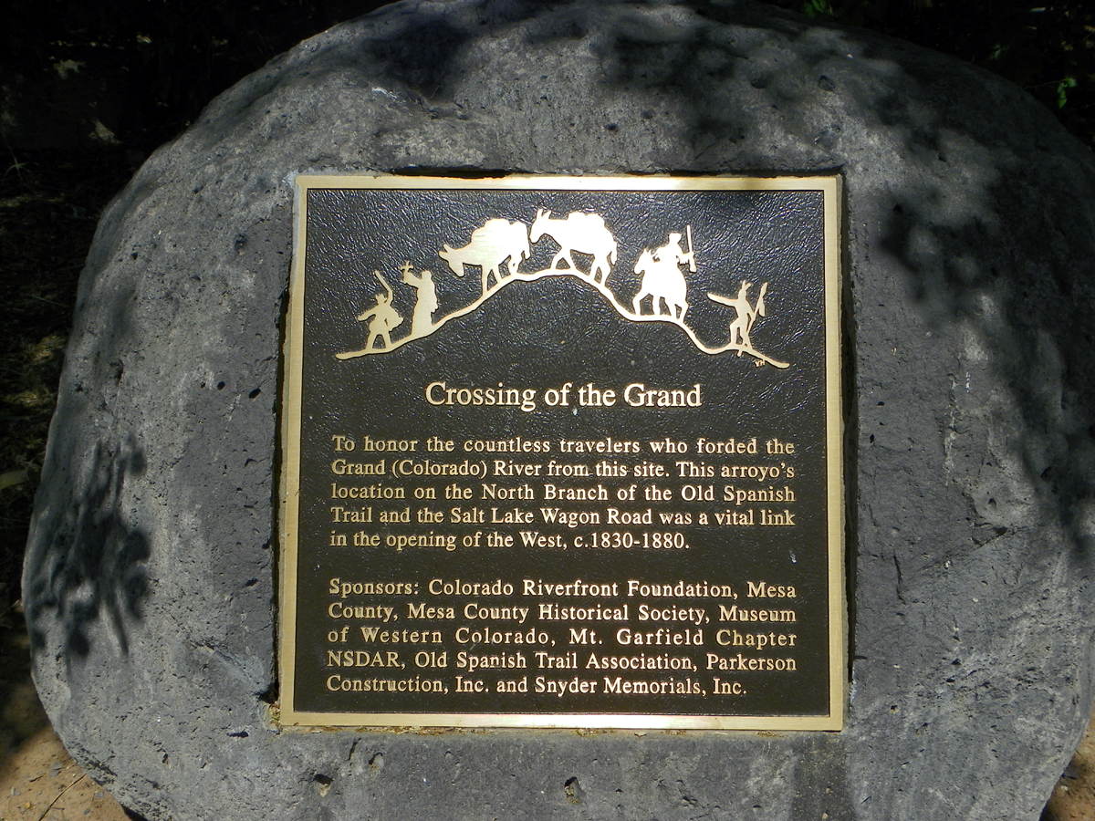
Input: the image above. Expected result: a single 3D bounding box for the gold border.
[{"bbox_3d":[0.017,0.041,1.251,0.600,0.600,0.022,0,-5,1],"label":"gold border"}]

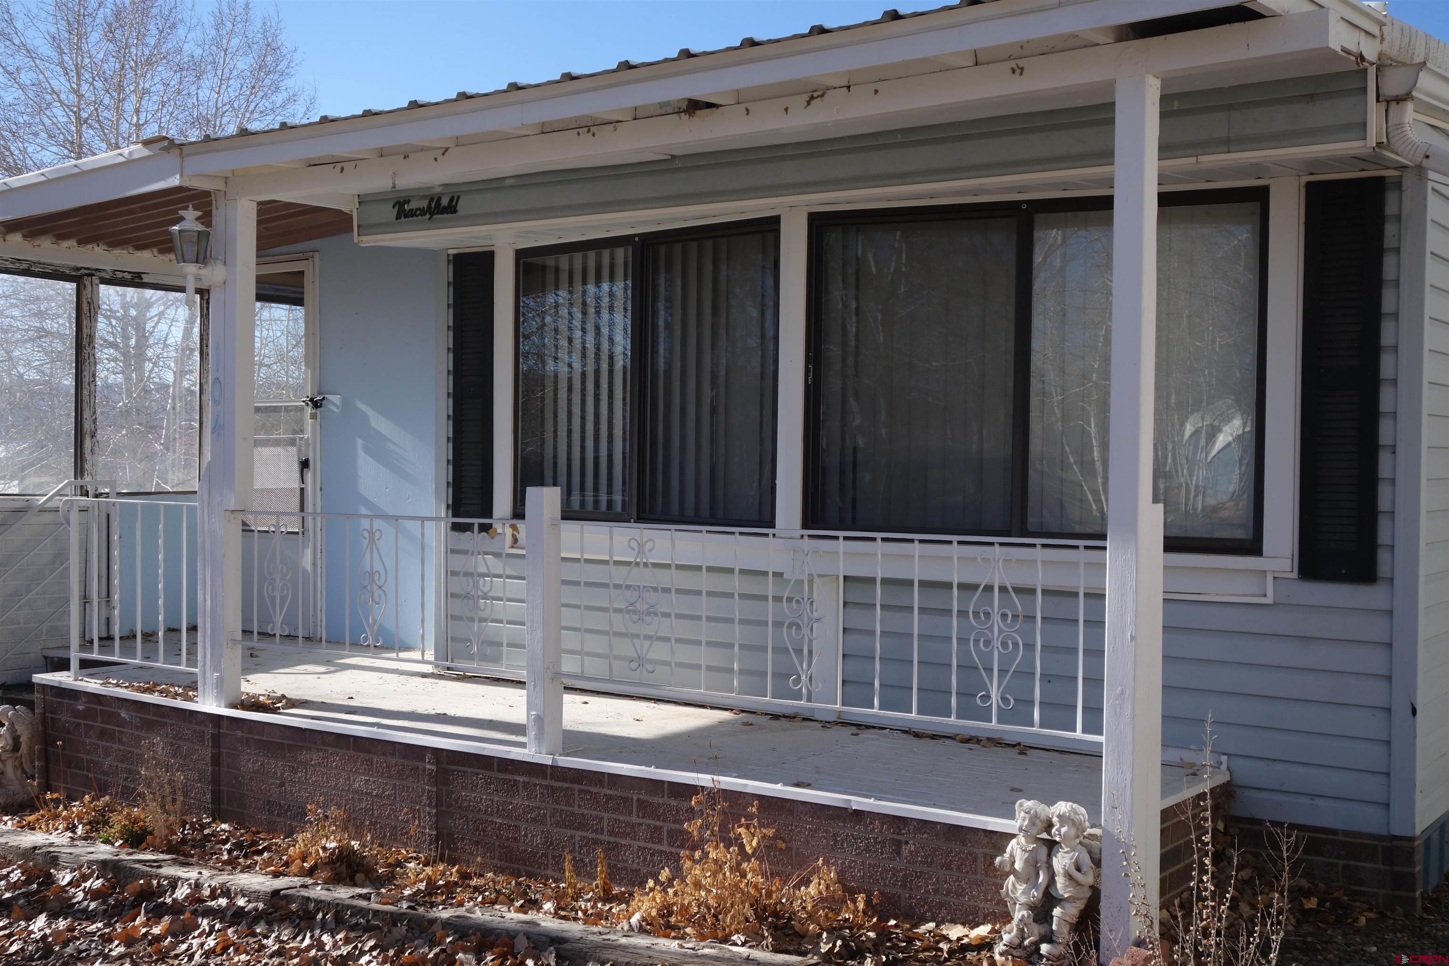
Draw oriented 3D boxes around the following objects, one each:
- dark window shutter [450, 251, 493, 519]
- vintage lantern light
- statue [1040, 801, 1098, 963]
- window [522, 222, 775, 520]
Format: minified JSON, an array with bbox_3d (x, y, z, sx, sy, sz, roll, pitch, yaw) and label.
[{"bbox_3d":[-1.171,-0.416,7.280,0.245,1.290,0.035,1,1,36],"label":"dark window shutter"},{"bbox_3d":[-2.033,-0.868,6.036,0.160,0.395,0.210,1,1,34],"label":"vintage lantern light"},{"bbox_3d":[0.894,1.034,4.070,0.145,0.420,0.150,1,1,37],"label":"statue"},{"bbox_3d":[-0.363,-0.444,6.655,1.560,1.225,0.100,1,1,39],"label":"window"}]

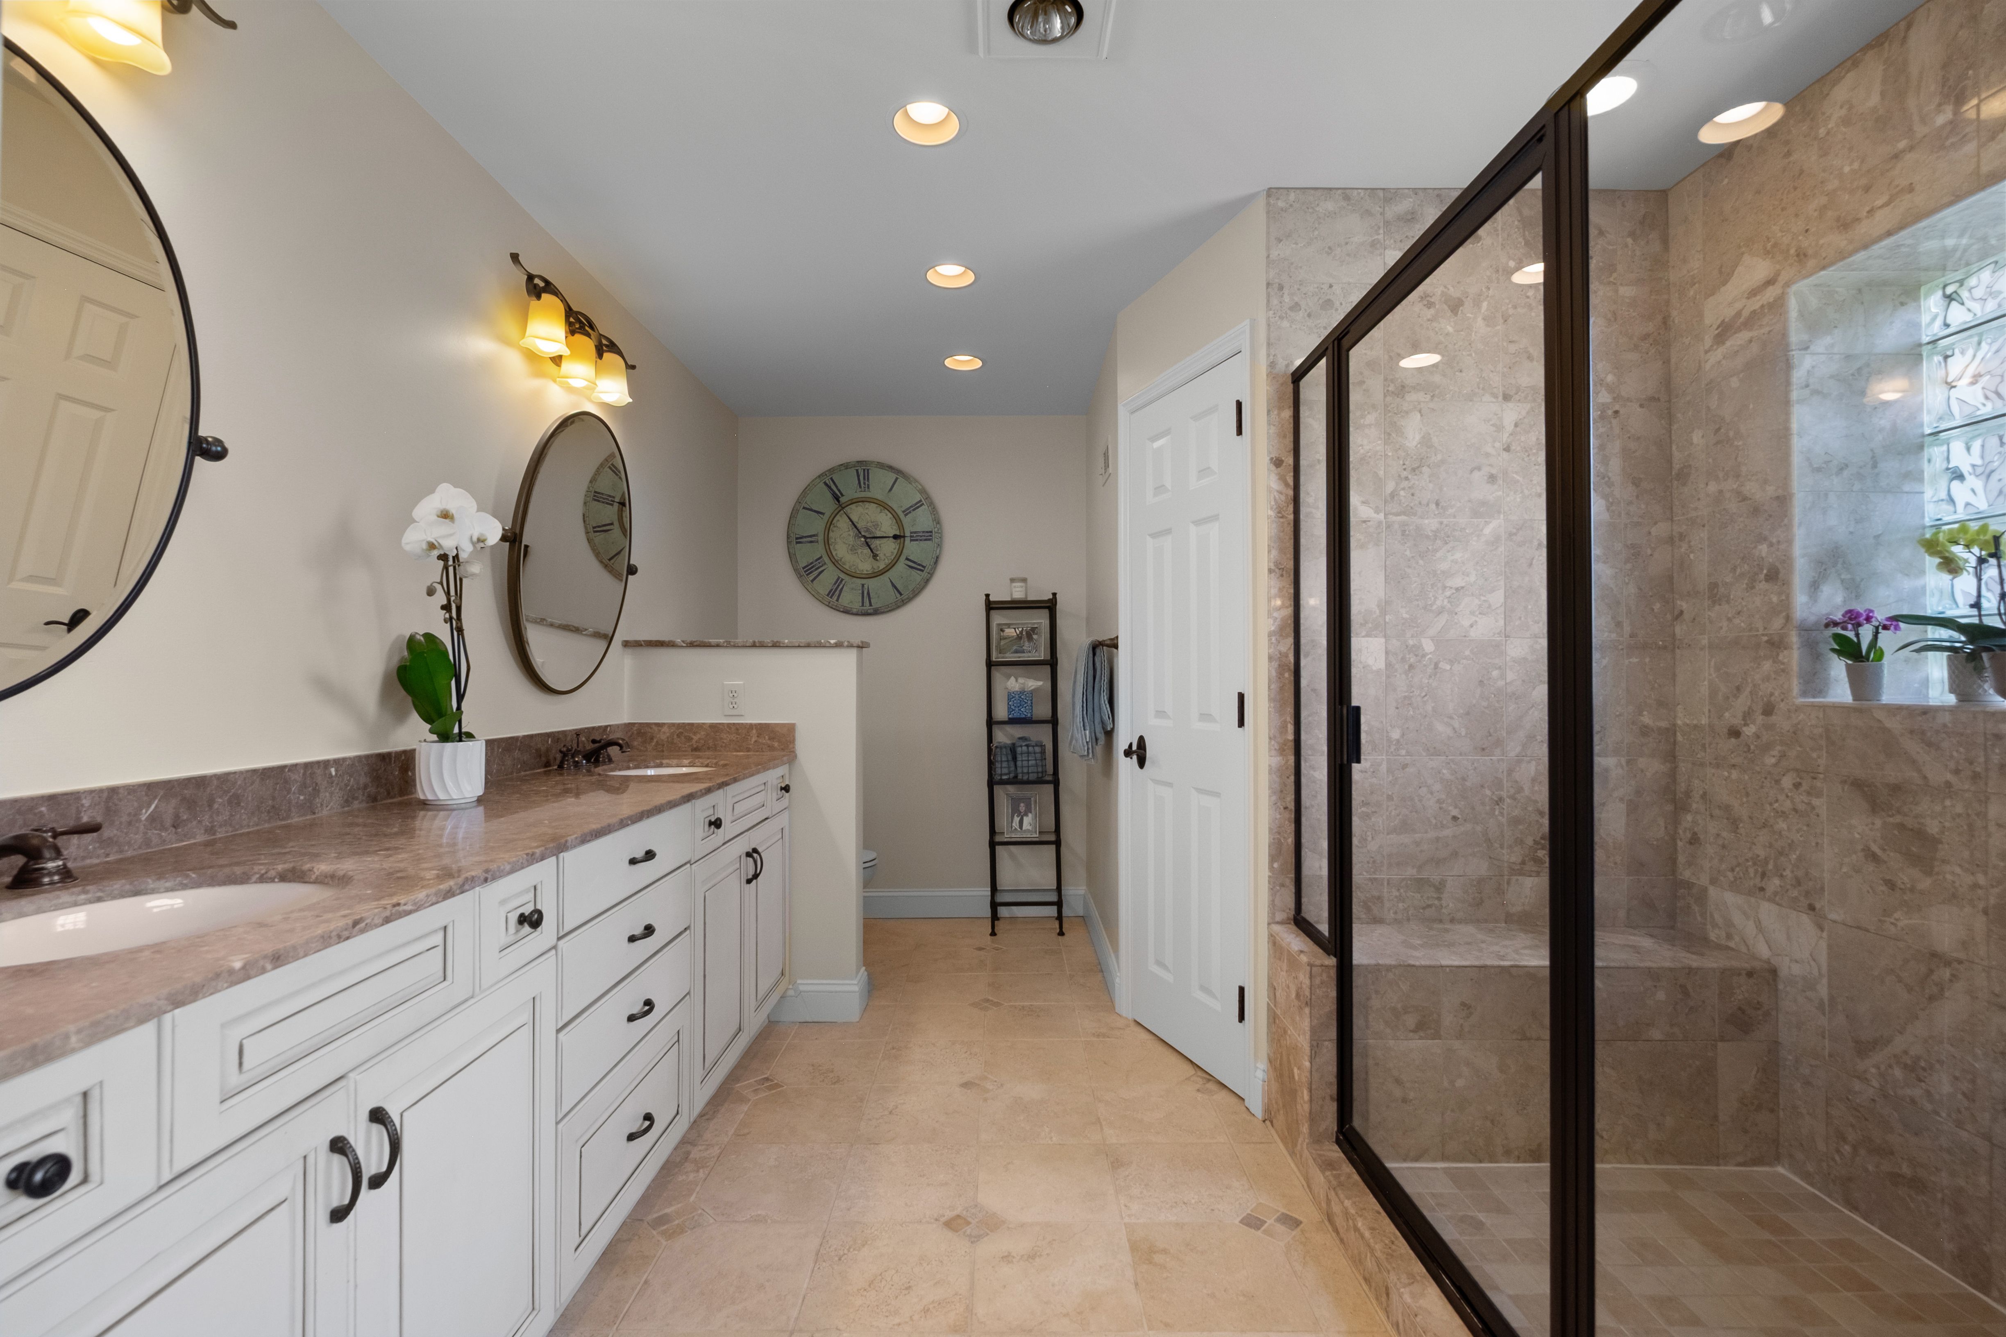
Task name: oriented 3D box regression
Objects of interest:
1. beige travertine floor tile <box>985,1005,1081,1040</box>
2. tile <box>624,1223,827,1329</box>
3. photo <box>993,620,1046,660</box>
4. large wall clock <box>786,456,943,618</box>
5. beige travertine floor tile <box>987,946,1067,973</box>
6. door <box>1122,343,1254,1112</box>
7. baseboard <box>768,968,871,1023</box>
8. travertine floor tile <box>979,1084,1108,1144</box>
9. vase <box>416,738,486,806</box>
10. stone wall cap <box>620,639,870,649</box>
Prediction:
[{"bbox_3d":[0.103,1.207,2.840,0.315,0.012,0.295,0,0,0],"label":"beige travertine floor tile"},{"bbox_3d":[-0.532,1.183,1.626,0.310,0.011,0.298,0,-1,0],"label":"tile"},{"bbox_3d":[0.077,-0.125,3.850,0.232,0.182,0.030,0,-7,0],"label":"photo"},{"bbox_3d":[-0.673,-0.636,4.077,0.755,0.755,0.040,0,-1,0],"label":"large wall clock"},{"bbox_3d":[0.104,1.211,3.435,0.315,0.012,0.295,0,0,0],"label":"beige travertine floor tile"},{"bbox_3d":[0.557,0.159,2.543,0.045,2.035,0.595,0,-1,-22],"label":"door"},{"bbox_3d":[-0.631,1.124,2.869,0.308,0.136,0.148,0,-1,0],"label":"baseboard"},{"bbox_3d":[0.097,1.190,2.224,0.310,0.011,0.298,0,-1,0],"label":"travertine floor tile"},{"bbox_3d":[-1.150,0.214,1.746,0.122,0.127,0.122,0,0,0],"label":"vase"},{"bbox_3d":[-0.875,-0.080,2.901,0.806,0.024,0.185,0,0,0],"label":"stone wall cap"}]

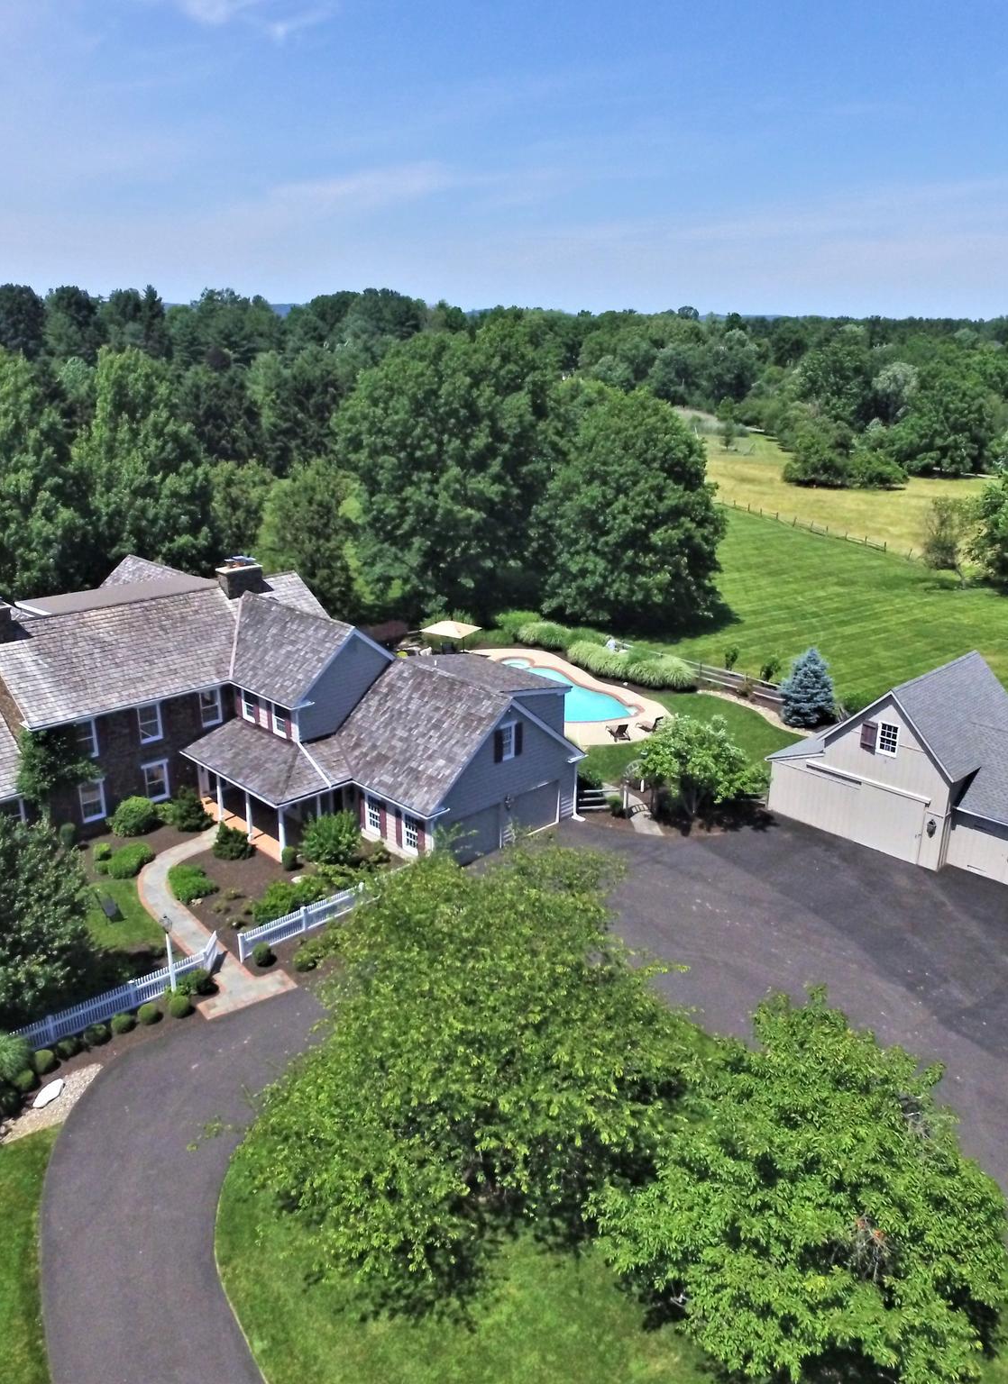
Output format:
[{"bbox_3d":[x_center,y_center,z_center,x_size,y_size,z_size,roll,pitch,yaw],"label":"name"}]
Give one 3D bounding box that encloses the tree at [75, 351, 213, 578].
[{"bbox_3d":[-25.145,-13.660,74.282,8.820,19.606,8.820,1,19,0],"label":"tree"}]

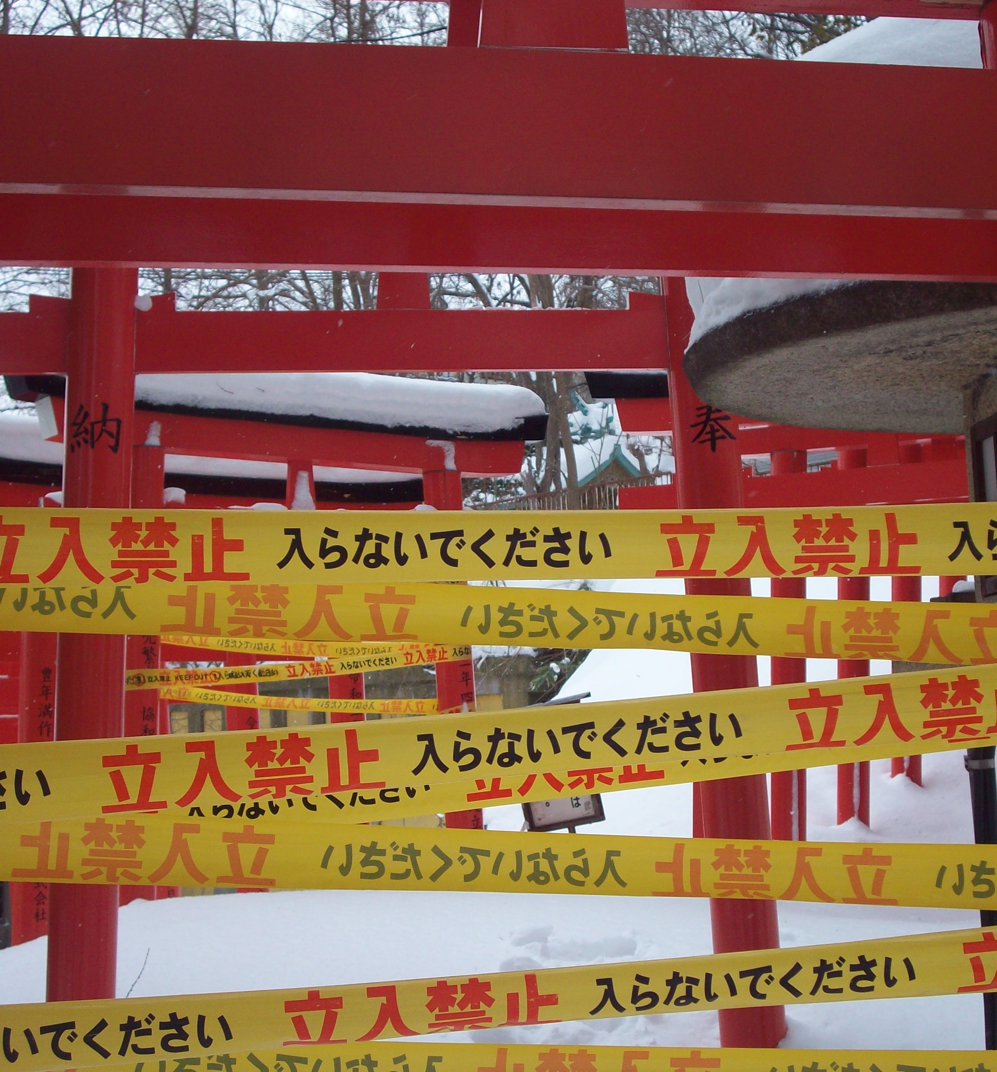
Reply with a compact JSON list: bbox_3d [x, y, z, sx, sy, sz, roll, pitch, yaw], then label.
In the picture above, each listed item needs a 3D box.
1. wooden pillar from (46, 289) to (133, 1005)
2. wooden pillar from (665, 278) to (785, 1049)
[{"bbox_3d":[-1.081,0.264,5.522,0.178,2.106,0.178,1,-5,0],"label":"wooden pillar"},{"bbox_3d":[0.614,0.285,5.675,0.177,2.197,0.177,-4,-5,0],"label":"wooden pillar"}]

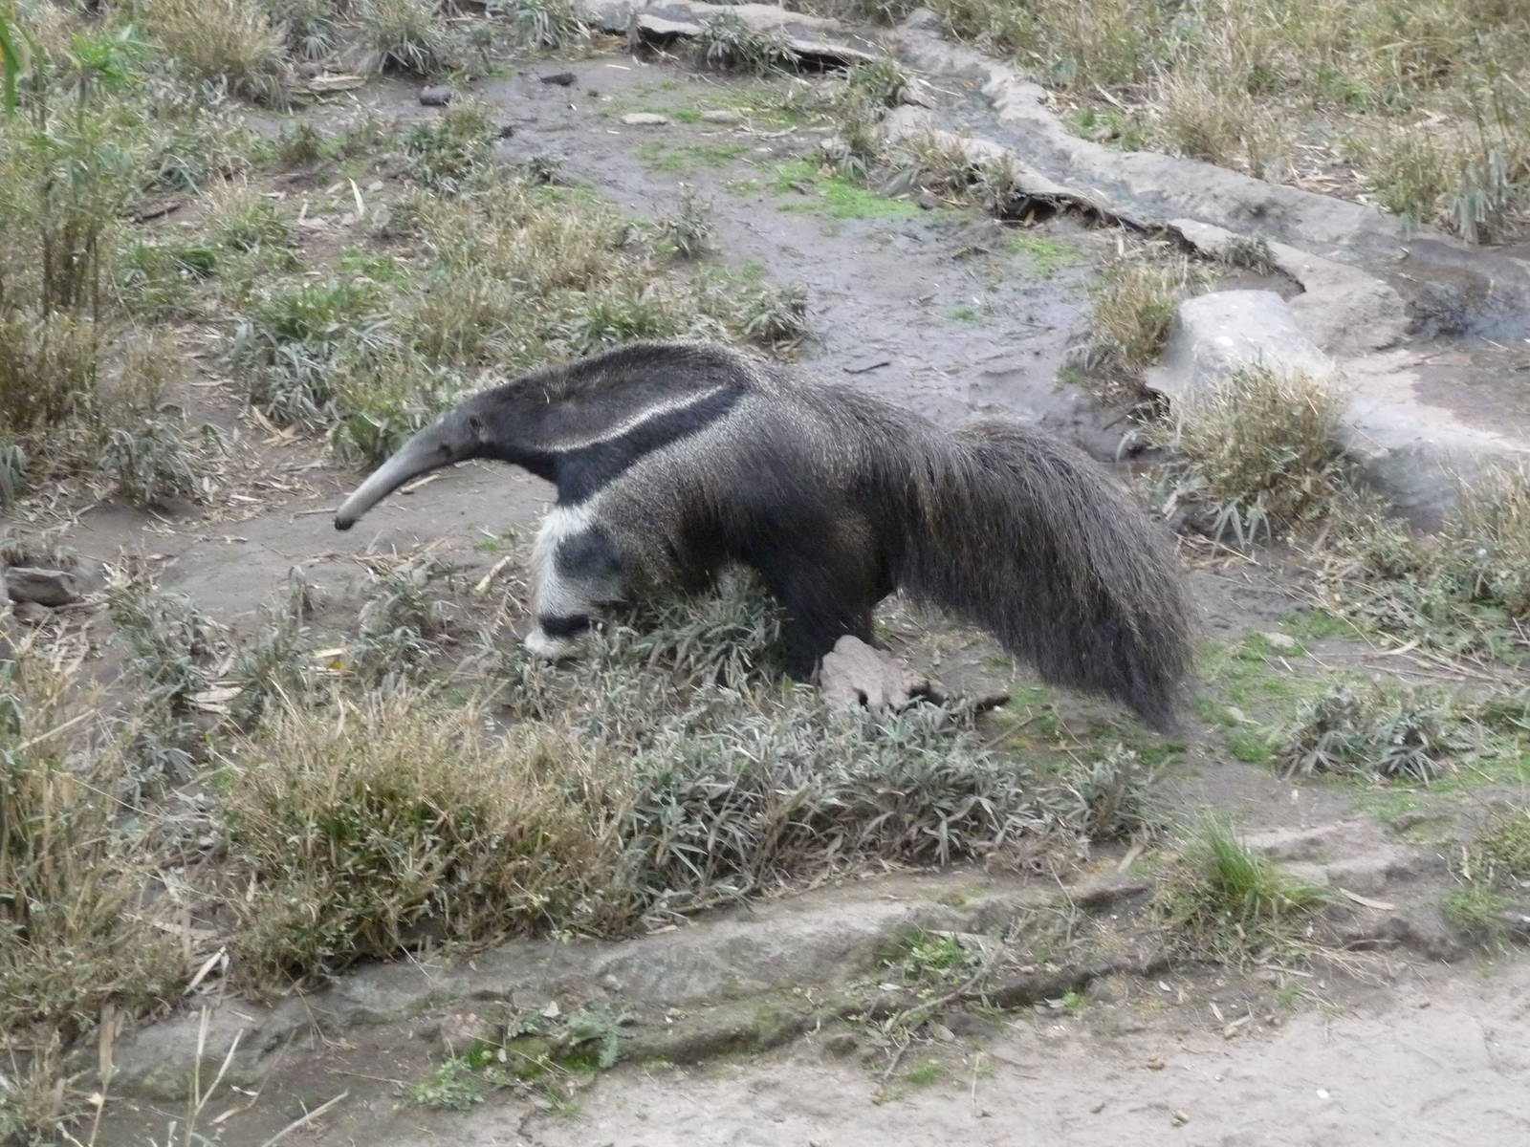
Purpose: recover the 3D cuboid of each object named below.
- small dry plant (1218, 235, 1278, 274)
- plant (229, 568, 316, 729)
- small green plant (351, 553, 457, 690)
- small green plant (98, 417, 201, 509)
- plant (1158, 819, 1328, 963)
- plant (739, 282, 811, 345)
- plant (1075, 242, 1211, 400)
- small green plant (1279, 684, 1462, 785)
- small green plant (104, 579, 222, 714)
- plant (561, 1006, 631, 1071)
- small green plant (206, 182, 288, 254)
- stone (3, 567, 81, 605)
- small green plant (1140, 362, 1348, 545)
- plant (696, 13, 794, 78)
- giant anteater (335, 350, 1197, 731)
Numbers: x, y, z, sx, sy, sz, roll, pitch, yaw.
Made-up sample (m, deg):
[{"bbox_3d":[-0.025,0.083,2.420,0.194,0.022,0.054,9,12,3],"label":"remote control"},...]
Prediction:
[{"bbox_3d":[1.150,-0.758,8.832,0.137,0.074,0.116,0,23,0],"label":"small dry plant"},{"bbox_3d":[-0.900,0.137,6.795,0.129,0.258,0.148,0,23,0],"label":"plant"},{"bbox_3d":[-0.685,0.092,7.045,0.206,0.229,0.175,0,23,0],"label":"small green plant"},{"bbox_3d":[-1.290,-0.233,7.783,0.218,0.163,0.185,0,23,0],"label":"small green plant"},{"bbox_3d":[0.815,0.541,6.330,0.291,0.202,0.248,0,23,0],"label":"plant"},{"bbox_3d":[0.019,-0.601,8.578,0.169,0.119,0.143,0,23,0],"label":"plant"},{"bbox_3d":[0.844,-0.565,8.293,0.302,0.321,0.256,0,23,0],"label":"plant"},{"bbox_3d":[1.106,0.293,6.773,0.342,0.116,0.291,0,23,0],"label":"small green plant"},{"bbox_3d":[-1.110,0.134,6.879,0.177,0.199,0.168,0,23,0],"label":"small green plant"},{"bbox_3d":[-0.262,0.725,5.788,0.105,0.063,0.094,0,23,0],"label":"plant"},{"bbox_3d":[-1.266,-0.876,9.112,0.205,0.147,0.175,0,23,0],"label":"small green plant"},{"bbox_3d":[-1.426,0.025,7.337,0.130,0.052,0.084,0,23,0],"label":"stone"},{"bbox_3d":[0.994,-0.245,7.655,0.419,0.317,0.356,0,23,0],"label":"small green plant"},{"bbox_3d":[-0.057,-1.475,10.351,0.277,0.132,0.235,0,23,0],"label":"plant"},{"bbox_3d":[-0.018,-0.126,7.272,1.746,0.670,0.420,6,25,13],"label":"giant anteater"}]

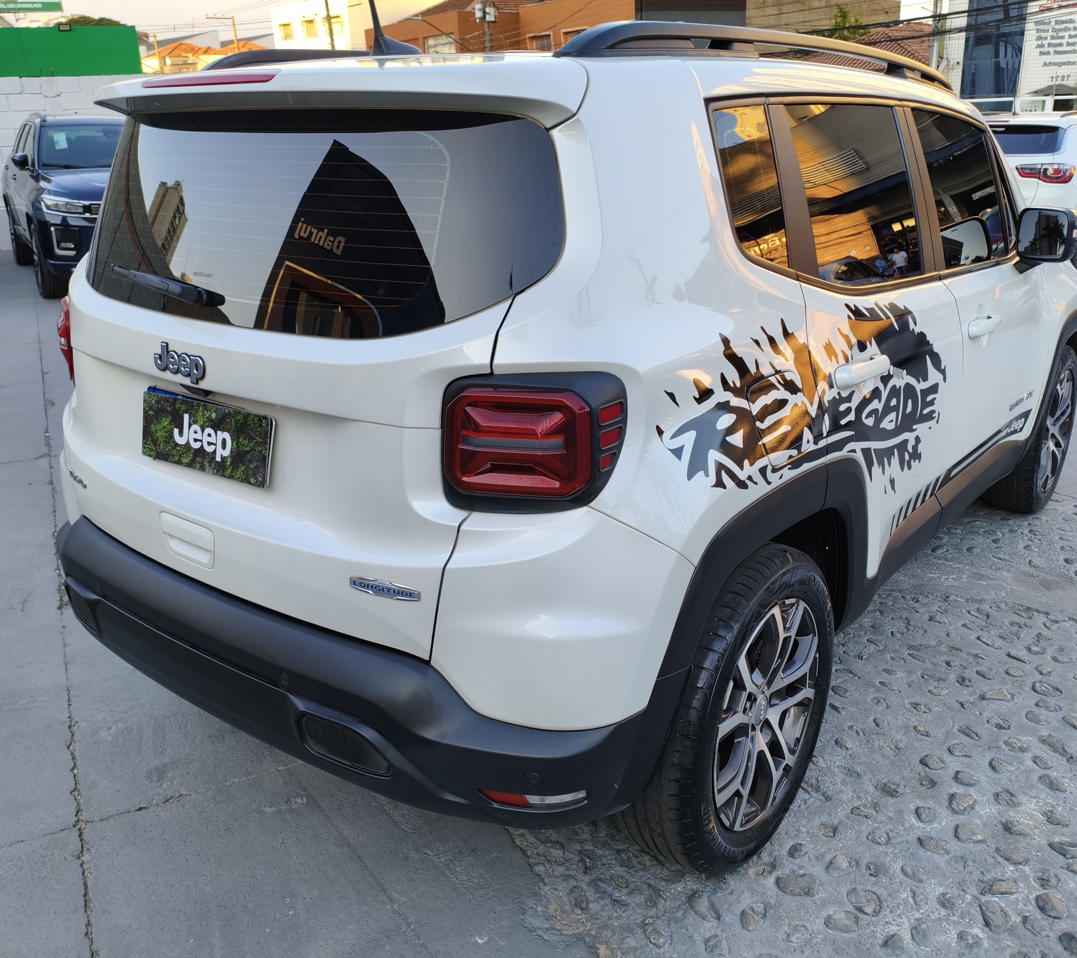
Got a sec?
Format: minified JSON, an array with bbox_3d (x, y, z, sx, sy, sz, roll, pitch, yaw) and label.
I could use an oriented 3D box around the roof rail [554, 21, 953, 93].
[{"bbox_3d":[0.676,-1.003,2.310,0.065,0.100,2.060,13,23,37],"label":"roof rail"}]

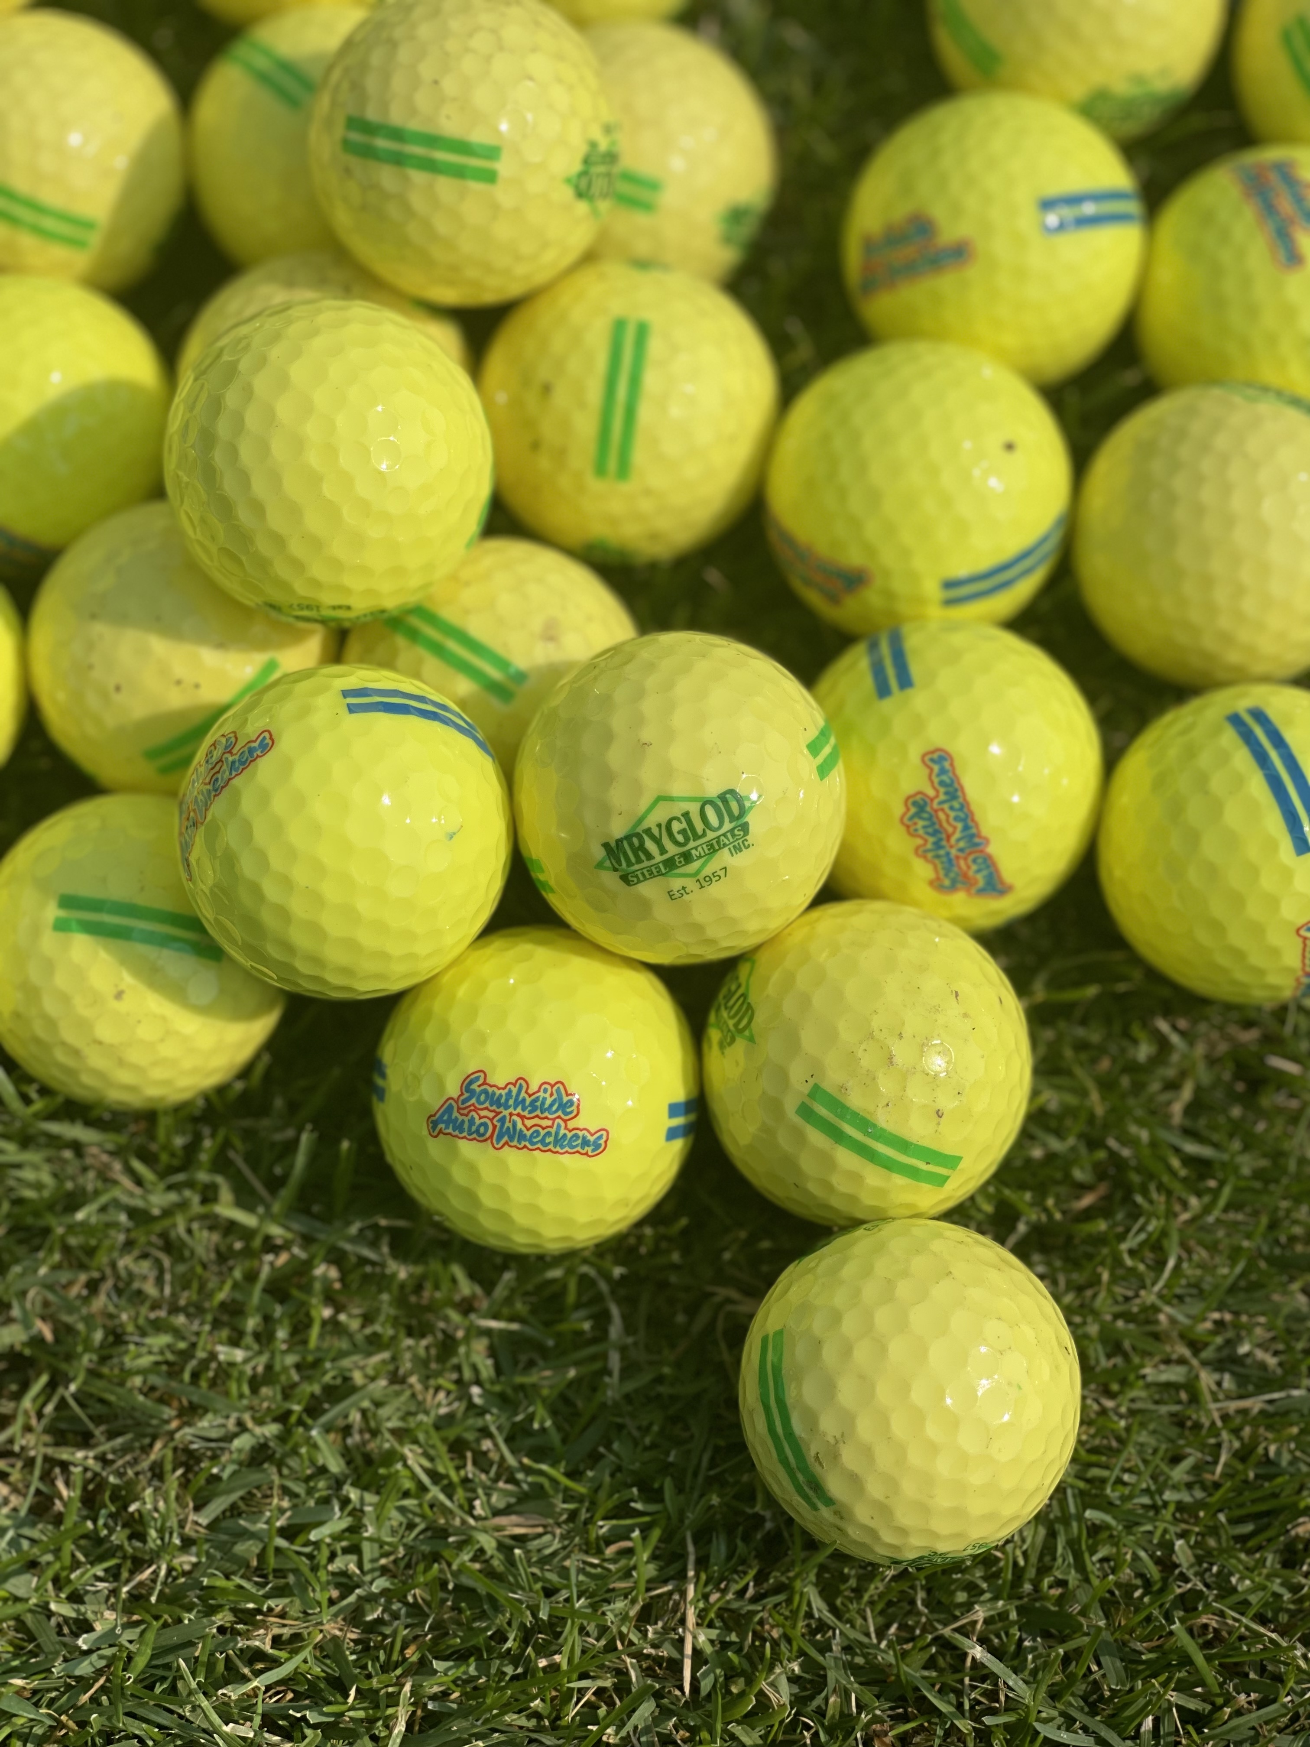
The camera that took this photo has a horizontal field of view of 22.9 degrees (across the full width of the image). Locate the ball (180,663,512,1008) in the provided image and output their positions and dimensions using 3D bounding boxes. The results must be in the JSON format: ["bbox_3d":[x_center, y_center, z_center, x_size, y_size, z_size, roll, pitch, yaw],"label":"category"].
[{"bbox_3d":[-0.040,-0.005,0.412,0.043,0.043,0.043,-1,69,3],"label":"ball"}]

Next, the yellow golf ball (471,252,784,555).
[{"bbox_3d":[-0.004,-0.065,0.456,0.043,0.043,0.043,0,69,4],"label":"yellow golf ball"}]

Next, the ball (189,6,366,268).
[{"bbox_3d":[-0.047,-0.106,0.472,0.043,0.043,0.043,-1,69,3],"label":"ball"}]

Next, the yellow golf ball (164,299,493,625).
[{"bbox_3d":[-0.043,-0.054,0.421,0.043,0.043,0.043,-1,68,4],"label":"yellow golf ball"}]

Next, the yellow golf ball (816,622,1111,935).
[{"bbox_3d":[0.039,-0.013,0.436,0.043,0.043,0.043,0,69,4],"label":"yellow golf ball"}]

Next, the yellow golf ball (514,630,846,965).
[{"bbox_3d":[0.003,-0.010,0.414,0.043,0.043,0.043,0,70,3],"label":"yellow golf ball"}]

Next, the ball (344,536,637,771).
[{"bbox_3d":[-0.022,-0.025,0.447,0.043,0.043,0.043,-1,68,4],"label":"ball"}]

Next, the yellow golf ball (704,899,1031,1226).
[{"bbox_3d":[0.028,0.025,0.422,0.043,0.043,0.043,0,70,3],"label":"yellow golf ball"}]

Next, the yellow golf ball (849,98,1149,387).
[{"bbox_3d":[0.048,-0.090,0.459,0.043,0.043,0.043,0,70,3],"label":"yellow golf ball"}]

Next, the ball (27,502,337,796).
[{"bbox_3d":[-0.065,-0.030,0.446,0.043,0.043,0.043,0,70,3],"label":"ball"}]

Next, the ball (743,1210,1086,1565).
[{"bbox_3d":[0.032,0.065,0.404,0.043,0.043,0.043,0,69,4],"label":"ball"}]

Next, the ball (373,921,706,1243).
[{"bbox_3d":[-0.015,0.028,0.424,0.043,0.043,0.043,-1,68,4],"label":"ball"}]

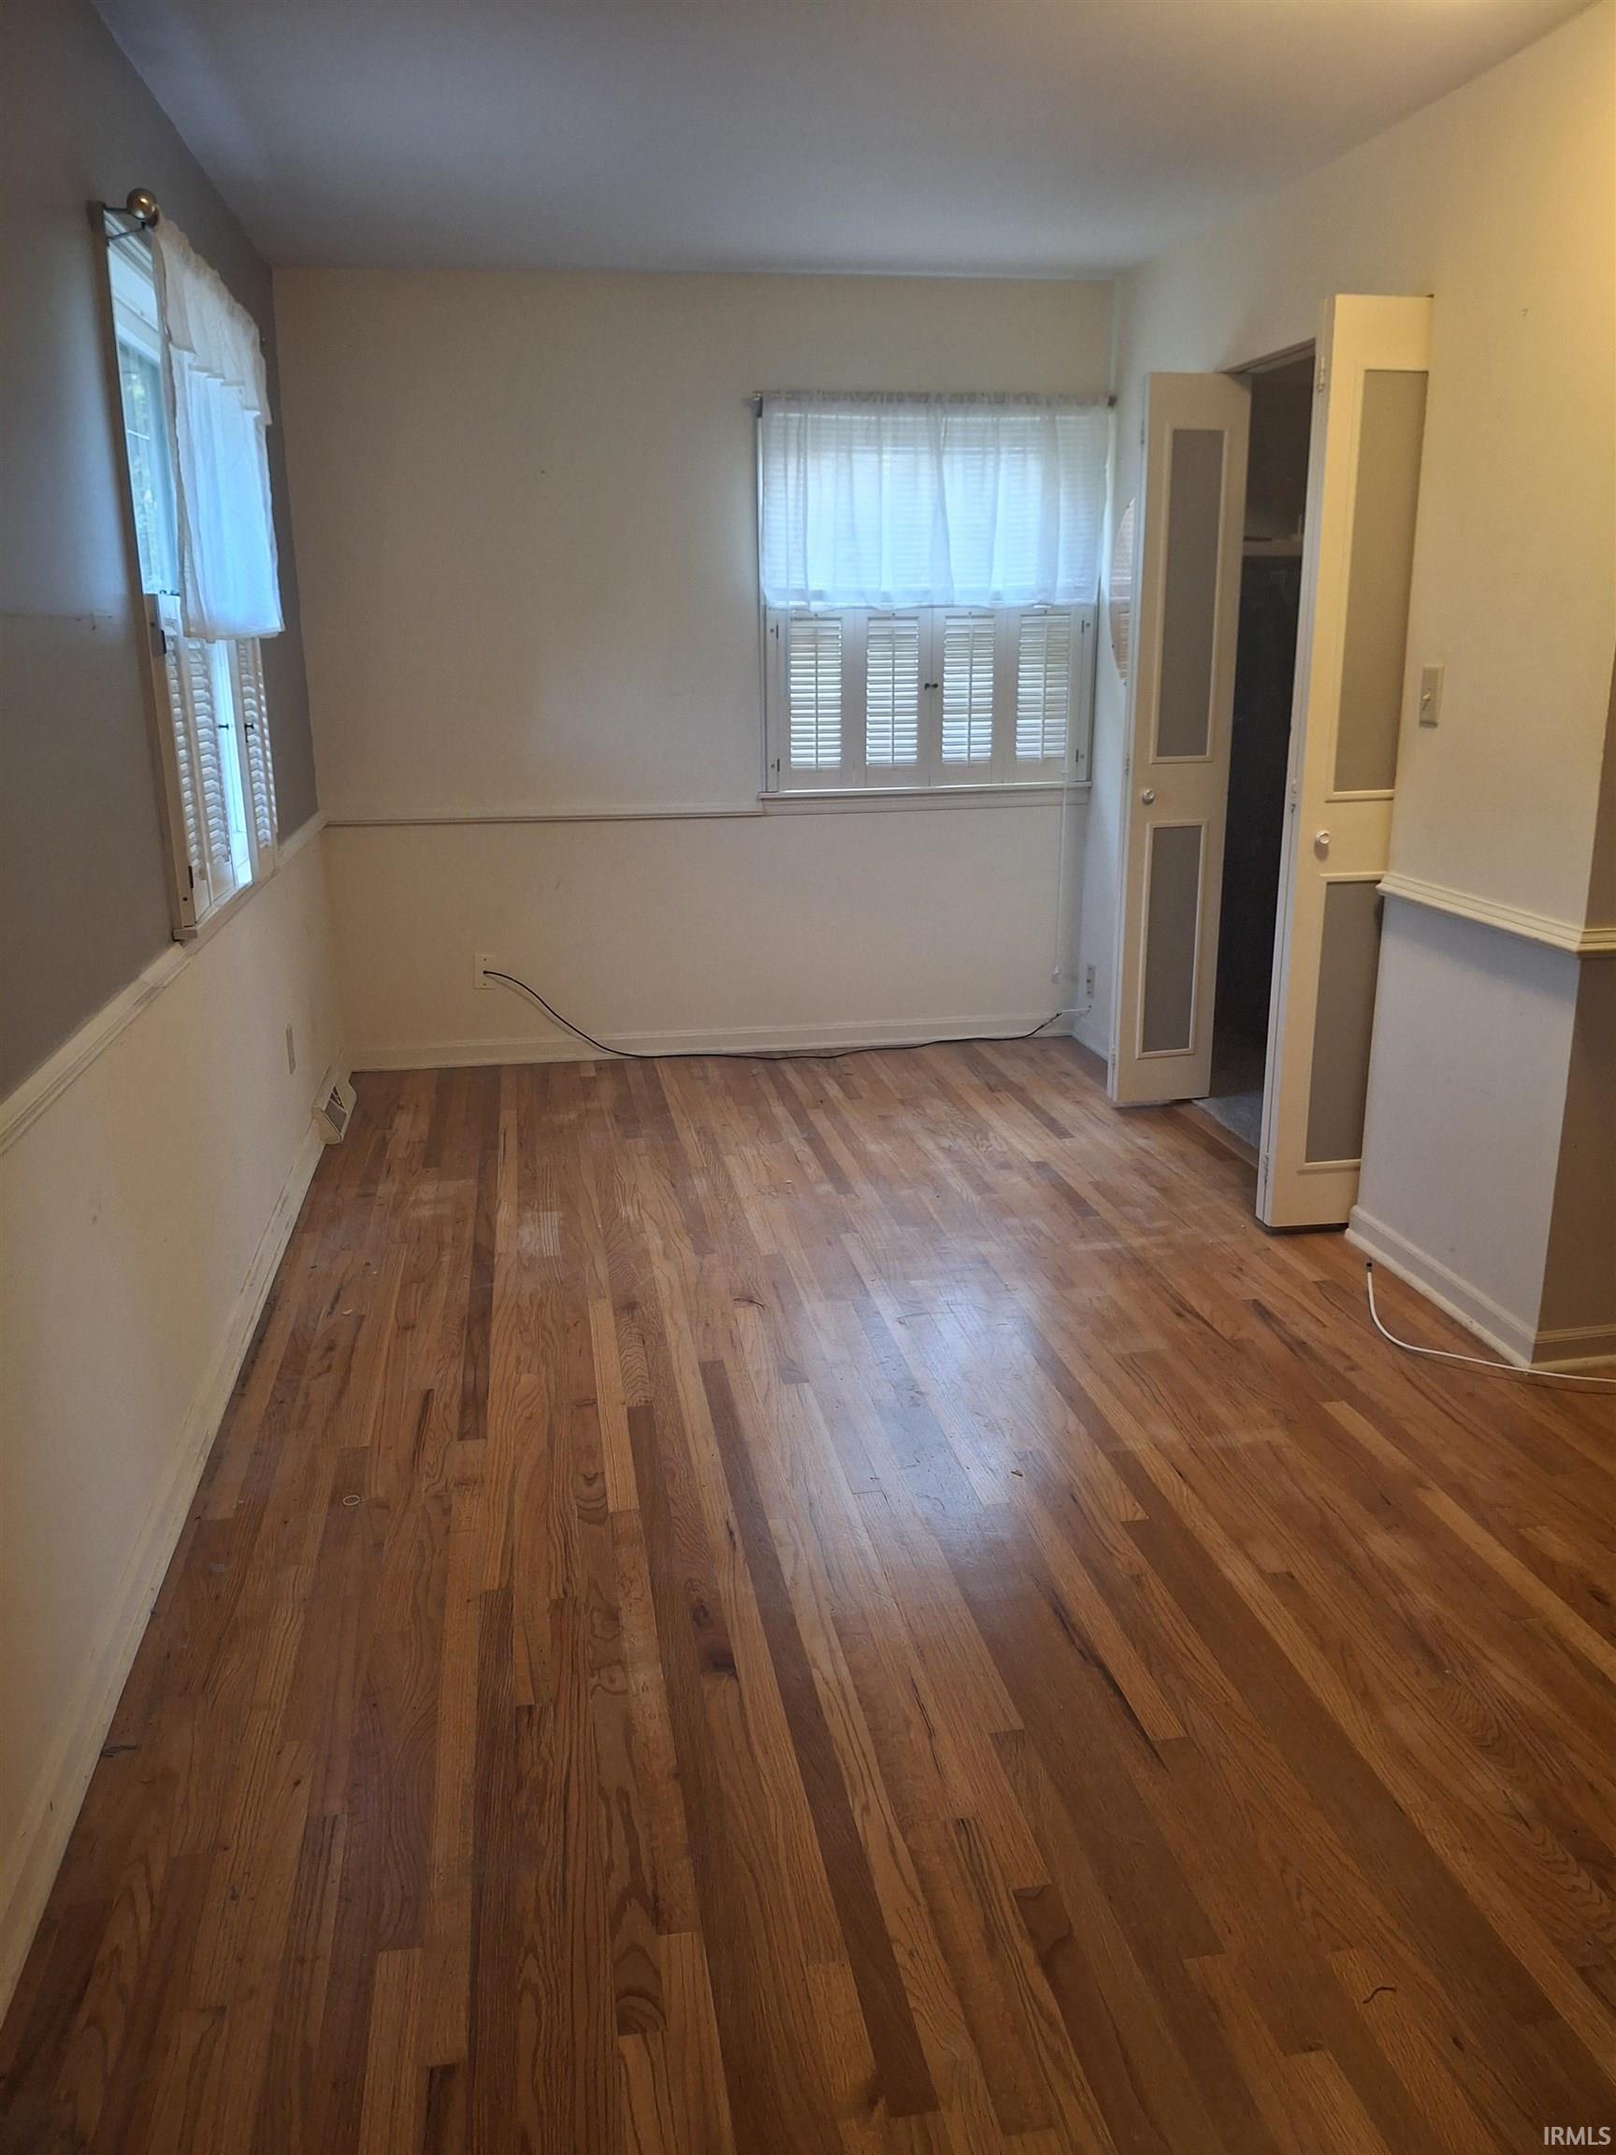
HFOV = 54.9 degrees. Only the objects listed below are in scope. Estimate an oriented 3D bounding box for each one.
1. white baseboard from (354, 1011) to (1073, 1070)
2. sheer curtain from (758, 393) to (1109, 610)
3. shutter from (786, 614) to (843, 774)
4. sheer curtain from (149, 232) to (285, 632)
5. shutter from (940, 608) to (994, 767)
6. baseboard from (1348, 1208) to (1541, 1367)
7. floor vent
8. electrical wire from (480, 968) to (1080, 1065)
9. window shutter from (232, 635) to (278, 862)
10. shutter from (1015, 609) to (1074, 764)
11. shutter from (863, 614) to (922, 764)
[{"bbox_3d":[-0.281,-0.125,5.285,2.465,0.092,0.030,-3,17,-9],"label":"white baseboard"},{"bbox_3d":[0.393,-1.797,4.877,1.088,0.610,0.070,-3,17,-9],"label":"sheer curtain"},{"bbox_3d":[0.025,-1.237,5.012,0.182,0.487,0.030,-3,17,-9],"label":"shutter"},{"bbox_3d":[-1.167,-1.242,3.146,0.070,0.675,1.100,-3,17,-9],"label":"sheer curtain"},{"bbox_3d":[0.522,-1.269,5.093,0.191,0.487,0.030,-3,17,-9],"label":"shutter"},{"bbox_3d":[1.348,0.435,3.359,0.025,0.087,0.690,-3,17,-9],"label":"baseboard"},{"bbox_3d":[-1.393,0.073,4.592,0.069,0.117,0.410,-3,17,-9],"label":"floor vent"},{"bbox_3d":[-0.068,-0.230,5.232,1.970,0.320,0.140,-3,17,-9],"label":"electrical wire"},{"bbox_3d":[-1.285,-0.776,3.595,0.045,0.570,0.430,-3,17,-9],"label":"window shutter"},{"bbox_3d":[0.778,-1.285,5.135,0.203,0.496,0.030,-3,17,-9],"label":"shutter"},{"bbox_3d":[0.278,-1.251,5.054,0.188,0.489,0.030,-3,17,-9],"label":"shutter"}]

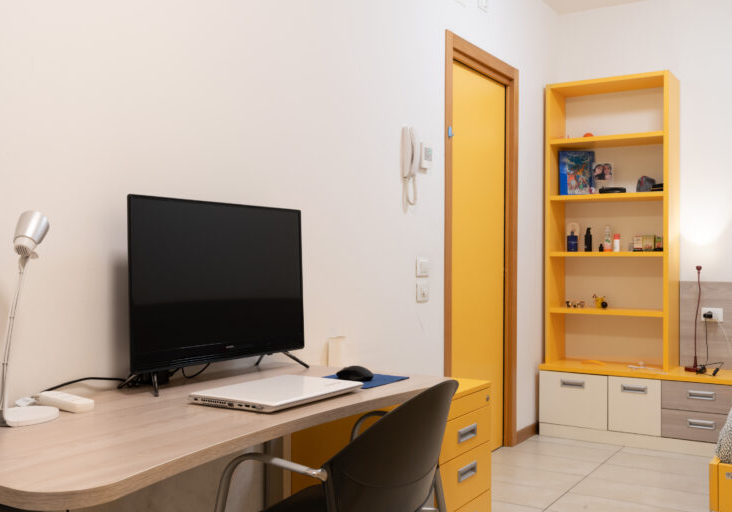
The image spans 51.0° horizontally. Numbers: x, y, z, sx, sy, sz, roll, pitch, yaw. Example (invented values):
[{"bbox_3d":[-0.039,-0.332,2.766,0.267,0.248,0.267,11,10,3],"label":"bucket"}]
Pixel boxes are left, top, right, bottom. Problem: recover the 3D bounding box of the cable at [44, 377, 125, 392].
[{"bbox_3d":[-0.695,0.317,1.913,0.042,0.038,0.240,0,0,32],"label":"cable"}]

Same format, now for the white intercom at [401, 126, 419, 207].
[{"bbox_3d":[0.191,-0.388,3.344,0.055,0.345,0.080,0,0,32],"label":"white intercom"}]

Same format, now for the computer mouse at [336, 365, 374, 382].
[{"bbox_3d":[-0.028,0.336,2.222,0.108,0.038,0.065,0,0,38],"label":"computer mouse"}]

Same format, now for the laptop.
[{"bbox_3d":[-0.210,0.343,1.929,0.262,0.023,0.373,0,0,32],"label":"laptop"}]

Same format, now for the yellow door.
[{"bbox_3d":[0.573,0.051,4.114,0.045,2.095,0.790,0,0,32],"label":"yellow door"}]

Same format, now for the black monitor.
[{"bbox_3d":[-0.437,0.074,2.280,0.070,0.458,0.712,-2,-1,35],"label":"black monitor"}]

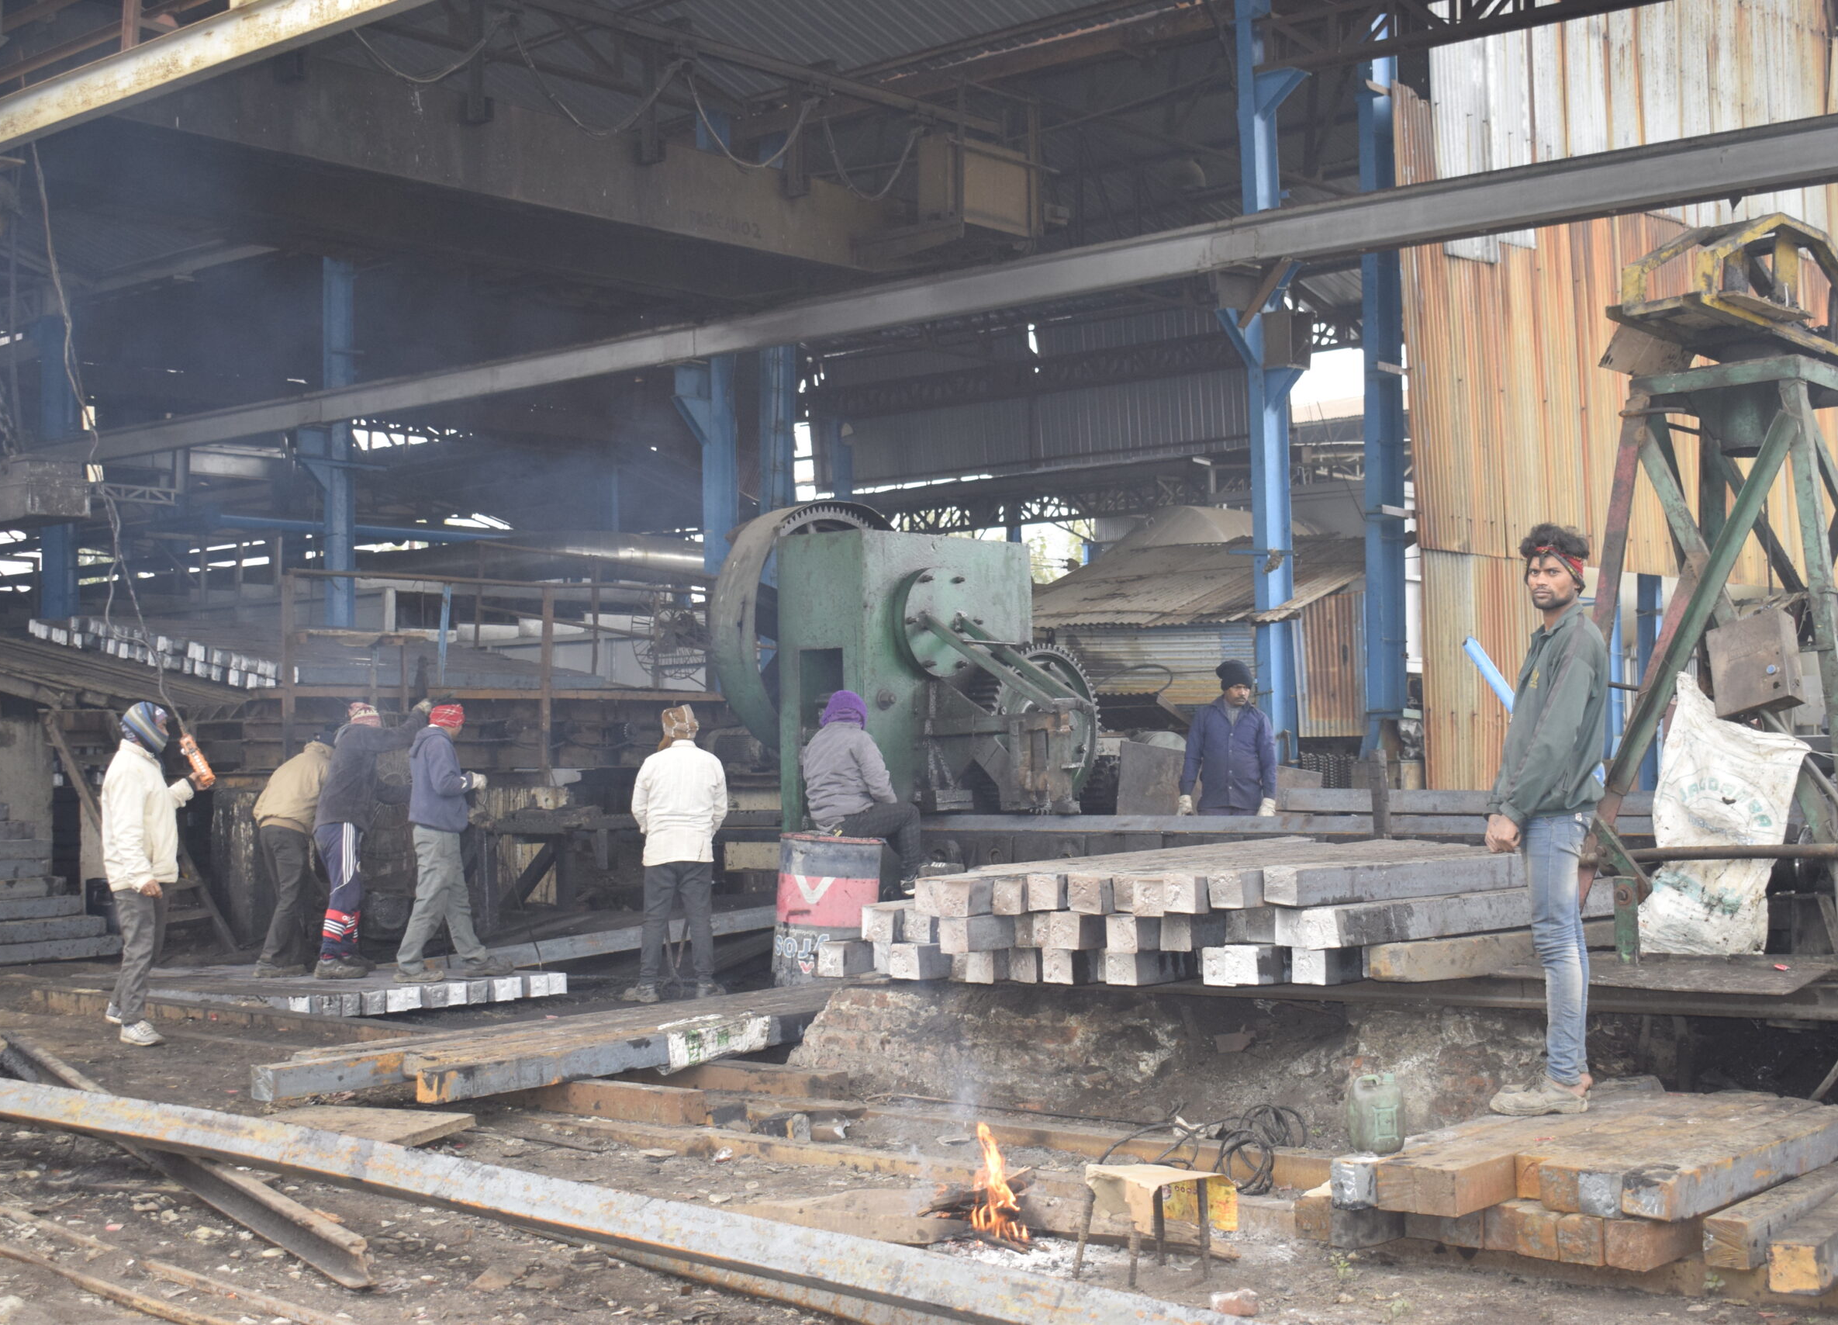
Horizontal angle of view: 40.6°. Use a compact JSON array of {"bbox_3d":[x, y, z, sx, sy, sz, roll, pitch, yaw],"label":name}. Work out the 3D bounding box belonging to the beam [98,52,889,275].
[{"bbox_3d":[-3.064,-3.605,17.551,0.380,0.700,8.014,-3,-3,41],"label":"beam"}]

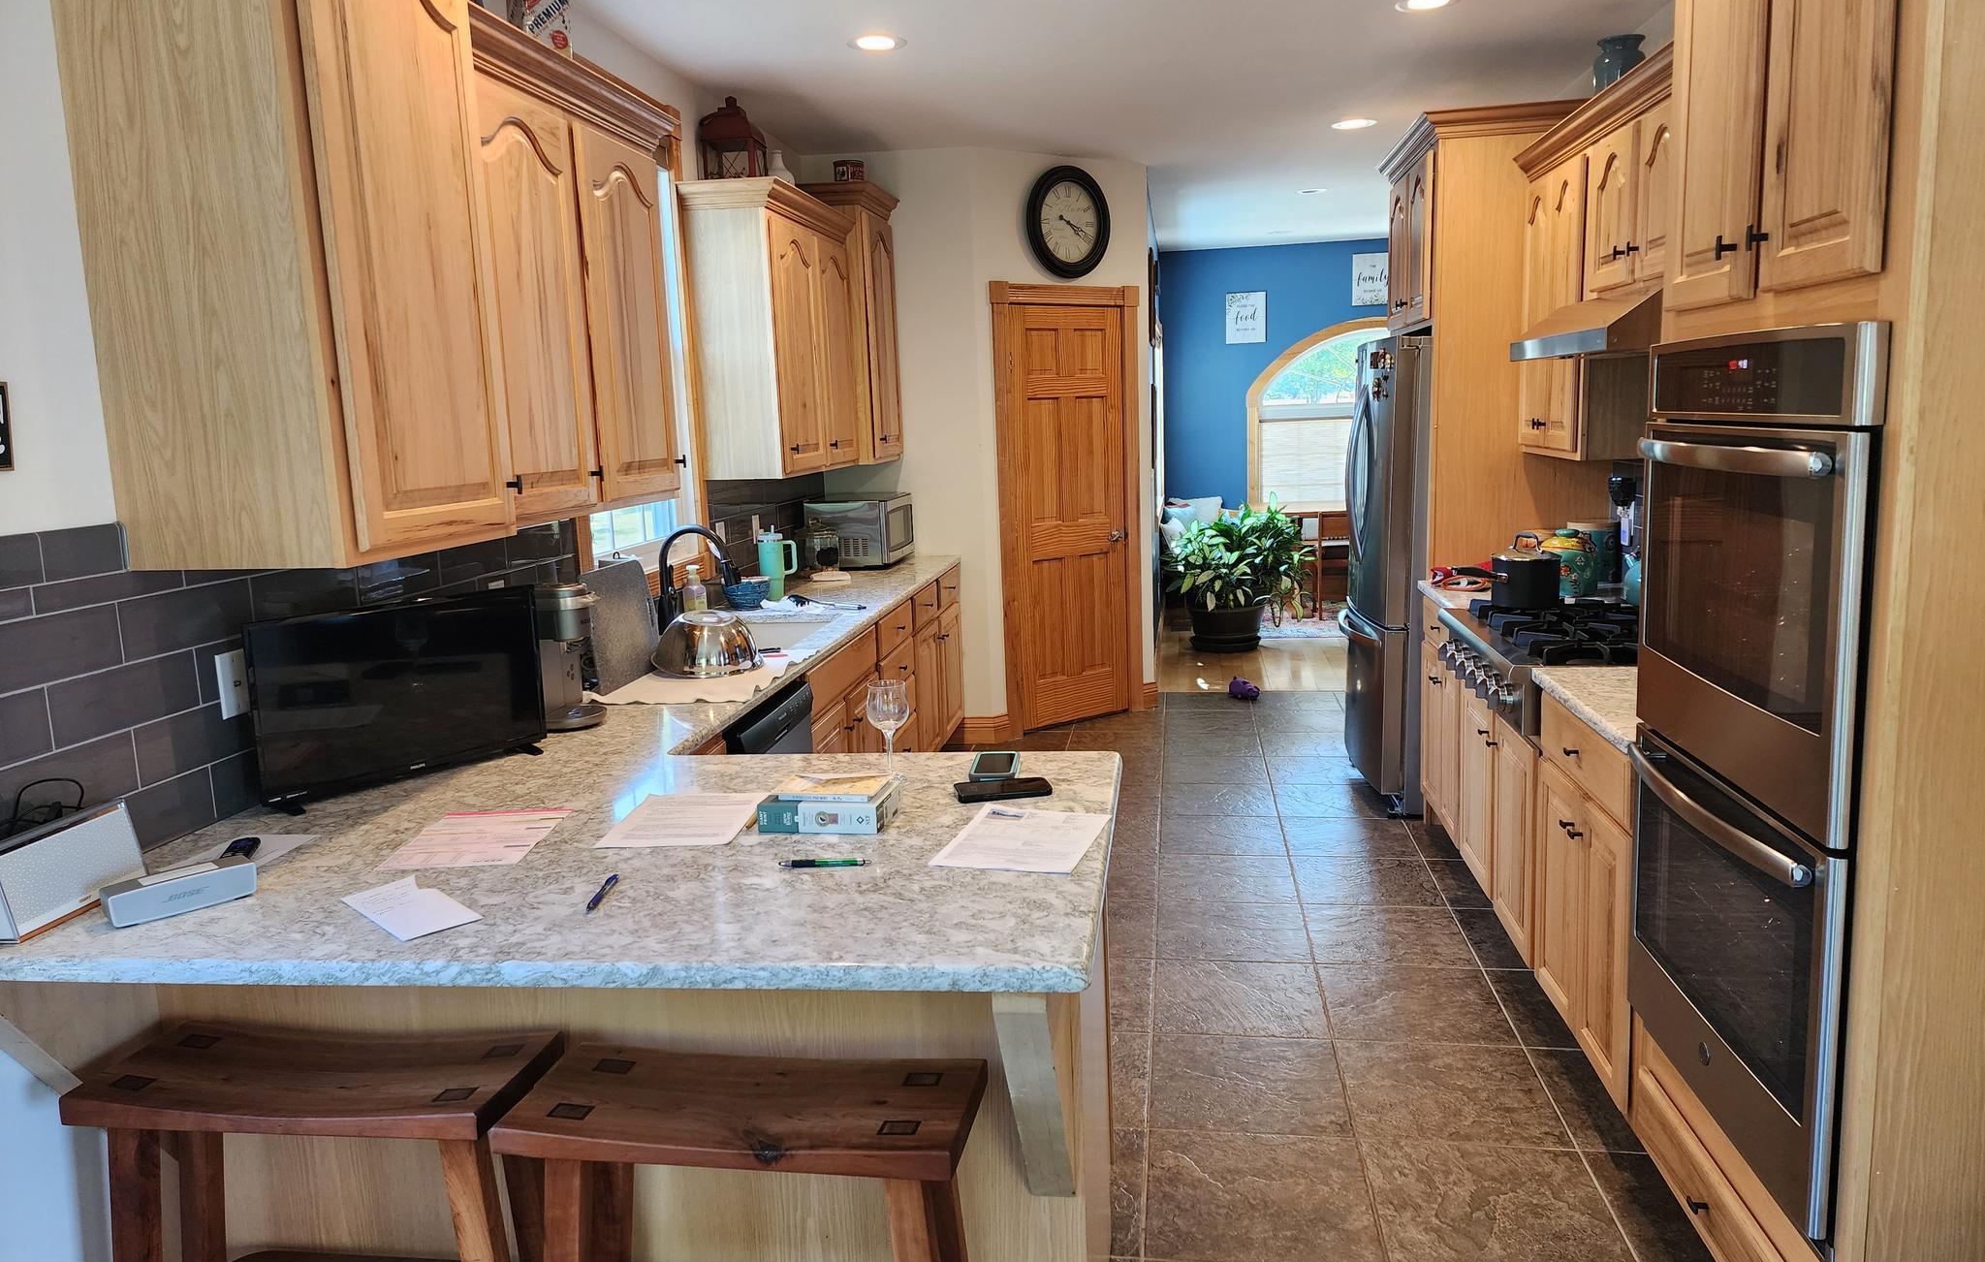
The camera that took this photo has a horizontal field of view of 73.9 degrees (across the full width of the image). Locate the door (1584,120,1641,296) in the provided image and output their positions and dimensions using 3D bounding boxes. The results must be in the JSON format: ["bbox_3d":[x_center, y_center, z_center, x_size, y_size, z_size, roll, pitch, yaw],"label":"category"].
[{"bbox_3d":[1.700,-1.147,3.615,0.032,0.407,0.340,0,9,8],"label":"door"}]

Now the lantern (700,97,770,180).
[{"bbox_3d":[-0.891,-1.675,4.578,0.188,0.335,0.185,-1,9,8],"label":"lantern"}]

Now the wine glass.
[{"bbox_3d":[-0.190,0.182,2.427,0.082,0.180,0.082,-1,9,8],"label":"wine glass"}]

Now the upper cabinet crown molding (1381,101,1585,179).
[{"bbox_3d":[1.851,-1.797,4.921,0.638,0.098,1.050,-1,9,8],"label":"upper cabinet crown molding"}]

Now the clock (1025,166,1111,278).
[{"bbox_3d":[0.378,-1.960,6.306,0.510,0.510,0.055,-9,11,-34],"label":"clock"}]

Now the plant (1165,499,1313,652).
[{"bbox_3d":[1.608,-0.382,8.691,0.950,0.970,0.850,-1,9,8],"label":"plant"}]

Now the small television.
[{"bbox_3d":[-1.119,0.119,2.515,0.120,0.345,0.555,5,12,38],"label":"small television"}]

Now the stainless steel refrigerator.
[{"bbox_3d":[1.794,-0.242,5.219,0.800,1.784,0.910,-1,9,8],"label":"stainless steel refrigerator"}]

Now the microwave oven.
[{"bbox_3d":[-0.610,-0.449,6.050,0.380,0.303,0.480,-1,9,8],"label":"microwave oven"}]

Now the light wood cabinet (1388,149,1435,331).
[{"bbox_3d":[1.871,-1.463,4.989,0.608,0.610,0.960,-1,9,8],"label":"light wood cabinet"}]

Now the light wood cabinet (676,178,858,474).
[{"bbox_3d":[-0.801,-1.097,4.996,0.370,0.995,1.100,-1,9,8],"label":"light wood cabinet"}]

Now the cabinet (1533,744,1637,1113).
[{"bbox_3d":[1.587,0.581,2.865,0.588,0.665,0.715,-1,9,8],"label":"cabinet"}]

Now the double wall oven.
[{"bbox_3d":[1.428,0.187,2.084,0.630,1.292,0.755,-1,9,8],"label":"double wall oven"}]

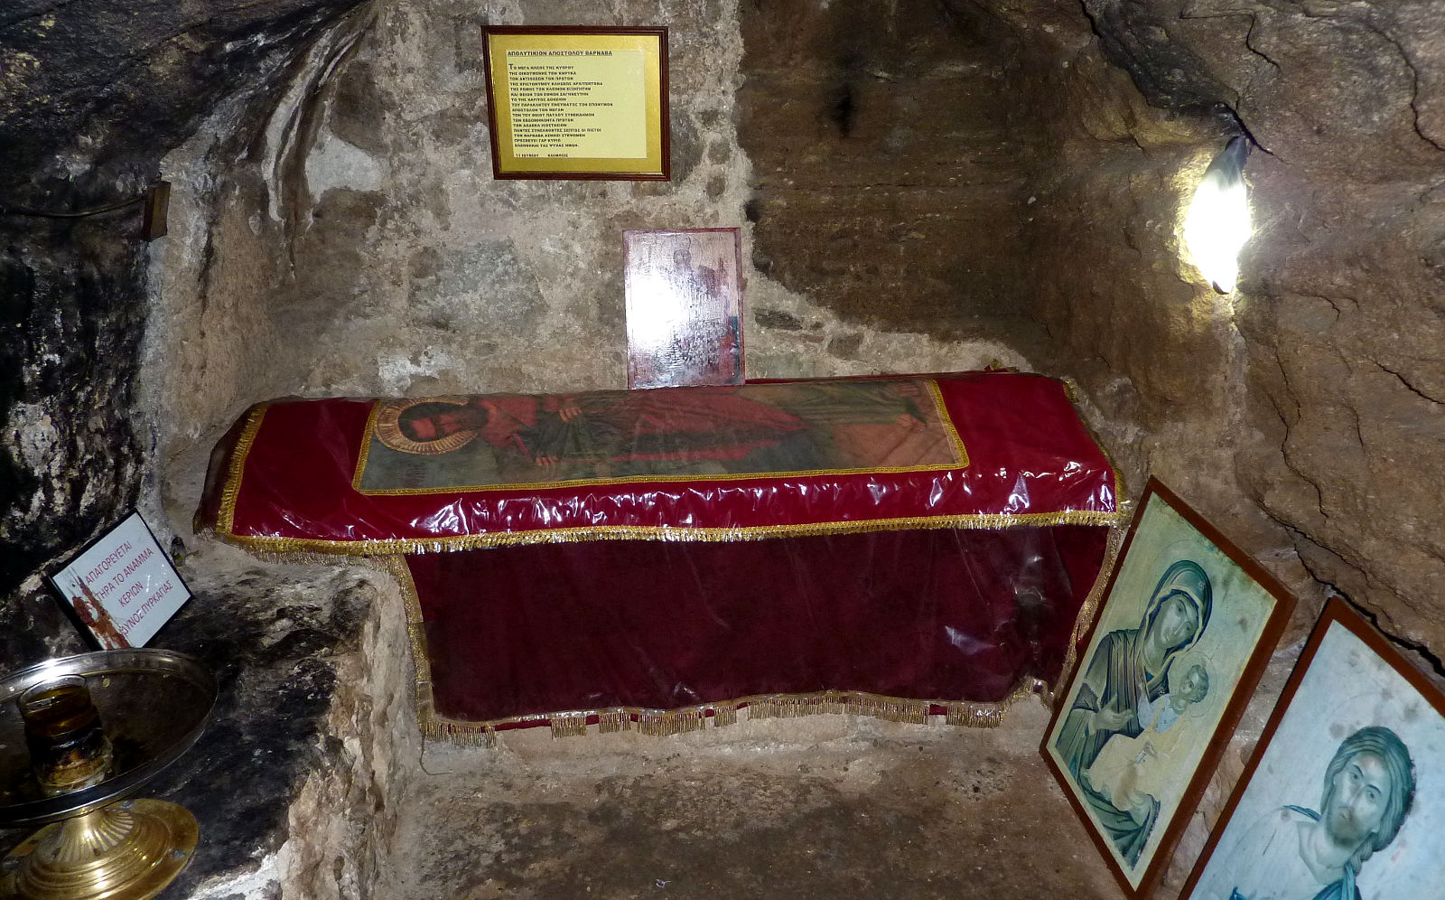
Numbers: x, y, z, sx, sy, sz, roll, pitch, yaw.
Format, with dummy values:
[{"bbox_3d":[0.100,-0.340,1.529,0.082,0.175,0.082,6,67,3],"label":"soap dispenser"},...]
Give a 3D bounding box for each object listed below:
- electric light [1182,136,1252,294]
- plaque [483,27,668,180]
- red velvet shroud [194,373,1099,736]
[{"bbox_3d":[0.884,-0.419,1.858,0.100,0.260,0.095,20,30,39],"label":"electric light"},{"bbox_3d":[-0.311,-0.747,2.268,0.392,0.320,0.020,0,23,-2],"label":"plaque"},{"bbox_3d":[-0.111,0.233,2.469,1.930,0.740,0.490,-2,23,-5],"label":"red velvet shroud"}]

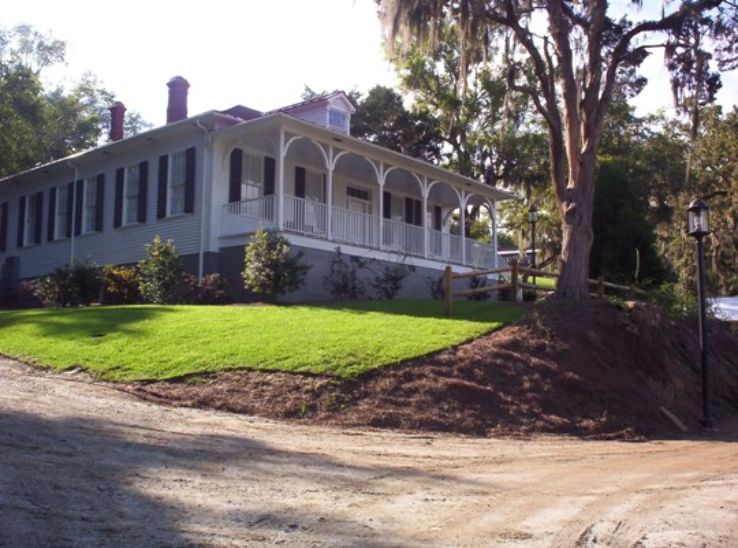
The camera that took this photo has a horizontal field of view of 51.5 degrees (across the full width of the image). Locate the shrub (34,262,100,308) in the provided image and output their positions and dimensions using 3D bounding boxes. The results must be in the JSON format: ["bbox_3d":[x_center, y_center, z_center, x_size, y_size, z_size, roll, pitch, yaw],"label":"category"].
[{"bbox_3d":[-9.537,0.333,24.280,1.850,1.337,1.450,-5,-9,40],"label":"shrub"}]

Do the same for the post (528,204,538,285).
[{"bbox_3d":[5.743,-0.882,26.689,0.290,3.138,0.290,0,-7,0],"label":"post"}]

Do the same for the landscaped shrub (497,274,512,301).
[{"bbox_3d":[4.708,0.509,26.421,0.646,0.955,0.680,0,-7,0],"label":"landscaped shrub"}]

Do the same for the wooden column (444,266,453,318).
[{"bbox_3d":[1.562,0.328,15.061,0.140,1.019,0.140,5,-9,-36],"label":"wooden column"}]

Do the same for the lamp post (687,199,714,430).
[{"bbox_3d":[4.870,0.554,11.202,0.300,3.360,0.300,0,-7,0],"label":"lamp post"}]

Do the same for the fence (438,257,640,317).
[{"bbox_3d":[3.967,0.392,17.048,6.374,1.355,0.514,5,-9,-36],"label":"fence"}]

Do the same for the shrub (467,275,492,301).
[{"bbox_3d":[3.614,0.450,25.048,0.779,0.839,0.820,-5,-9,40],"label":"shrub"}]

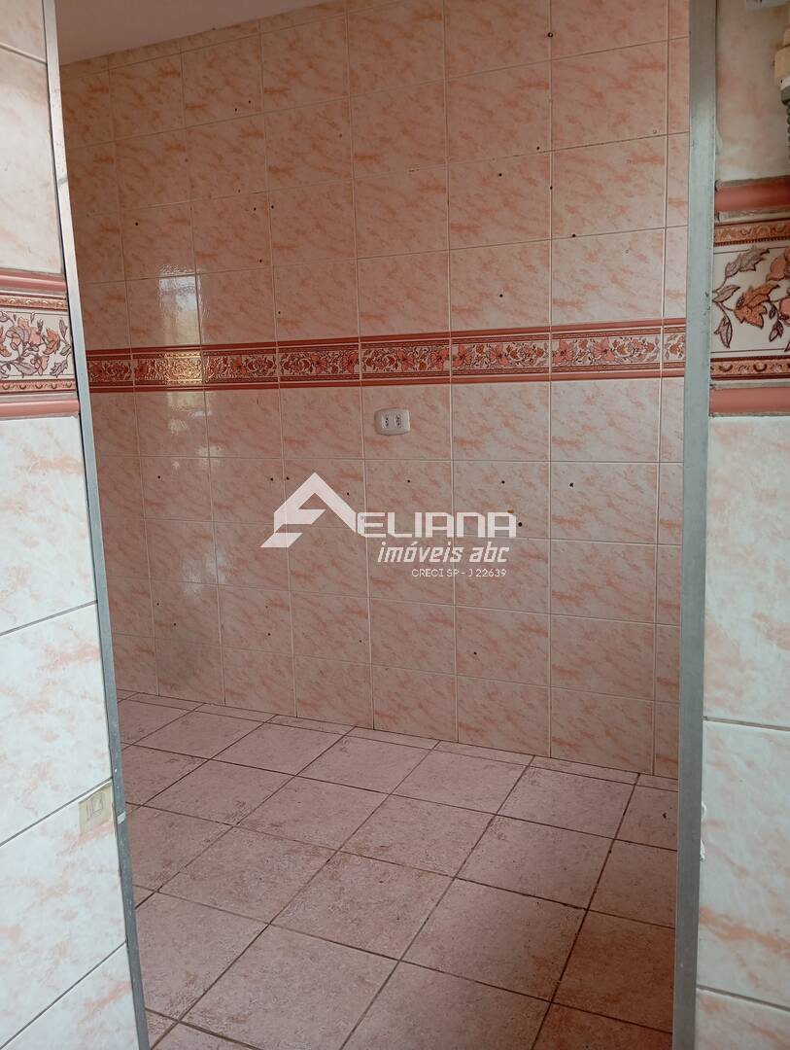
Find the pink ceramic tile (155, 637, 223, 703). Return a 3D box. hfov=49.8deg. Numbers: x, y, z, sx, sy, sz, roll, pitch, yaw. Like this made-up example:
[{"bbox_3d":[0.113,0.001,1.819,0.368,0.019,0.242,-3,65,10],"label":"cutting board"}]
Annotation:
[{"bbox_3d":[-0.835,0.597,3.467,0.329,0.245,0.010,3,11,25],"label":"pink ceramic tile"}]

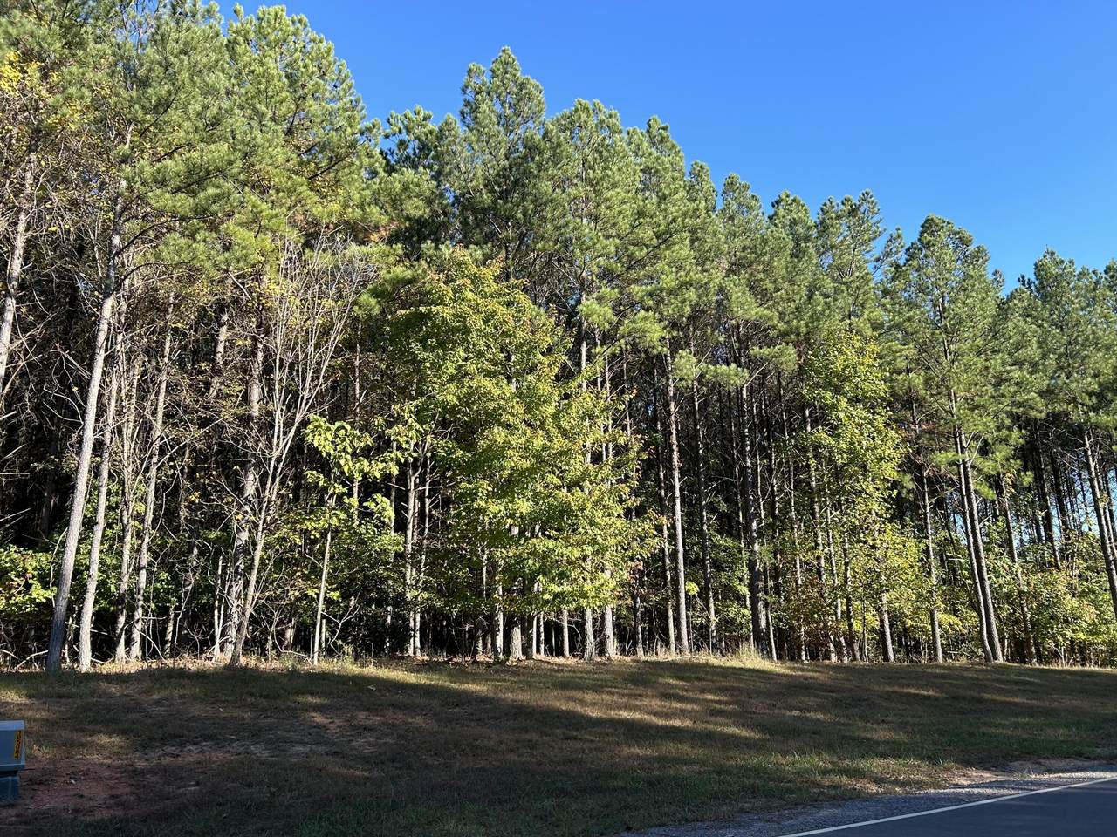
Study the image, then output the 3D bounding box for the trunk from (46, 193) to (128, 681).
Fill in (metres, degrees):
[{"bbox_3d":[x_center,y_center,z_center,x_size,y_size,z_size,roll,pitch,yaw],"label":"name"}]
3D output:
[{"bbox_3d":[-11.760,-0.230,21.093,0.534,12.577,0.360,-1,-15,0],"label":"trunk"}]

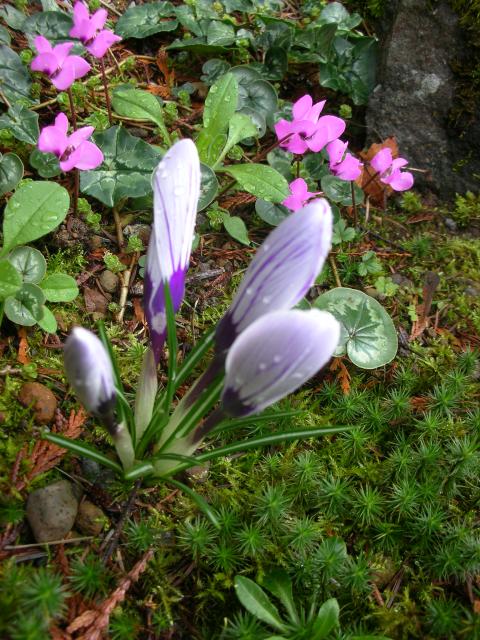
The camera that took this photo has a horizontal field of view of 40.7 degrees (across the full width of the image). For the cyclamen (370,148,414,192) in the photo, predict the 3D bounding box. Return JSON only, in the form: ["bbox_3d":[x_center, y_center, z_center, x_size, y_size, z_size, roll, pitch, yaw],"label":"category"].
[{"bbox_3d":[0.078,-0.077,0.330,0.021,0.017,0.016,29,54,24],"label":"cyclamen"}]

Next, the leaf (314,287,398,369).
[{"bbox_3d":[0.048,0.004,0.266,0.034,0.006,0.036,10,76,2],"label":"leaf"}]

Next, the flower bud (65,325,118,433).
[{"bbox_3d":[-0.047,0.020,0.206,0.014,0.041,0.014,-3,39,3],"label":"flower bud"}]

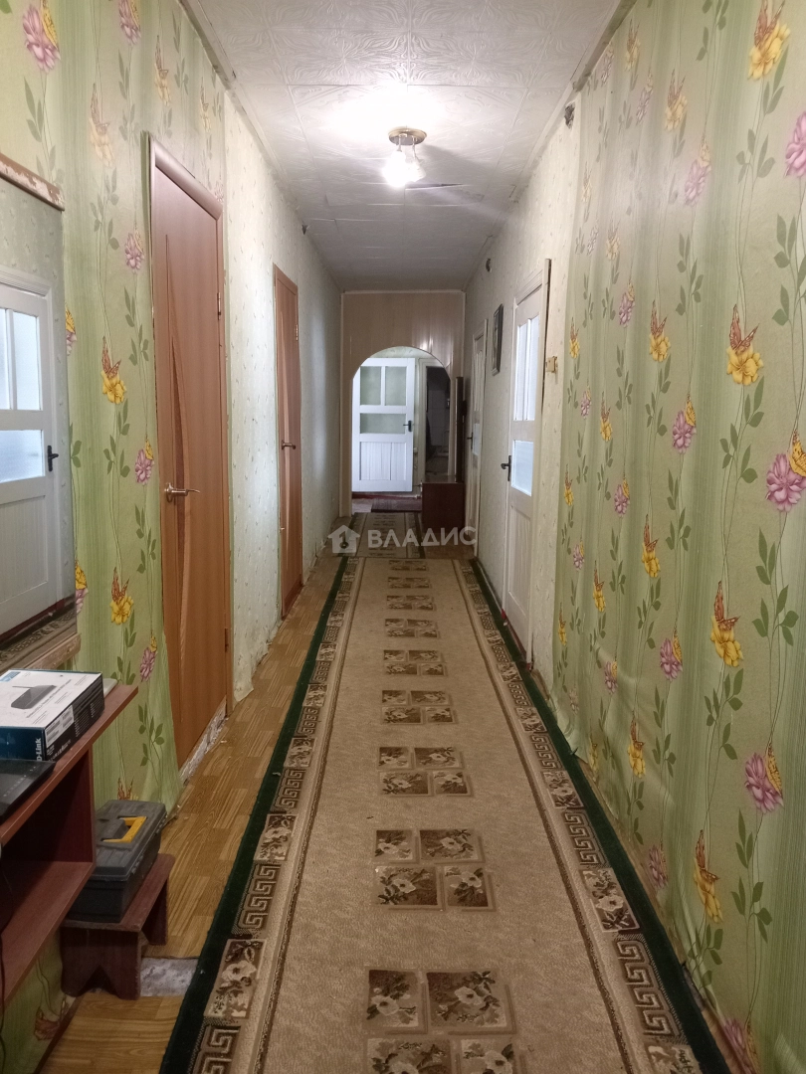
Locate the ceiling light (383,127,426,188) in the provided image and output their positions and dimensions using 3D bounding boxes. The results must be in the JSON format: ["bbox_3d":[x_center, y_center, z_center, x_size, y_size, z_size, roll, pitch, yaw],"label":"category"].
[{"bbox_3d":[0.013,-1.836,3.774,0.210,0.230,0.210,1,10,0],"label":"ceiling light"}]

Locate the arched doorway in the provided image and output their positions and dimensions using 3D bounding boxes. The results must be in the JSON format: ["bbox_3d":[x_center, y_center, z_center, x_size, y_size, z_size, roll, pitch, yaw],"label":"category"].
[{"bbox_3d":[-0.021,-1.238,9.318,1.180,2.010,0.160,1,10,0],"label":"arched doorway"}]

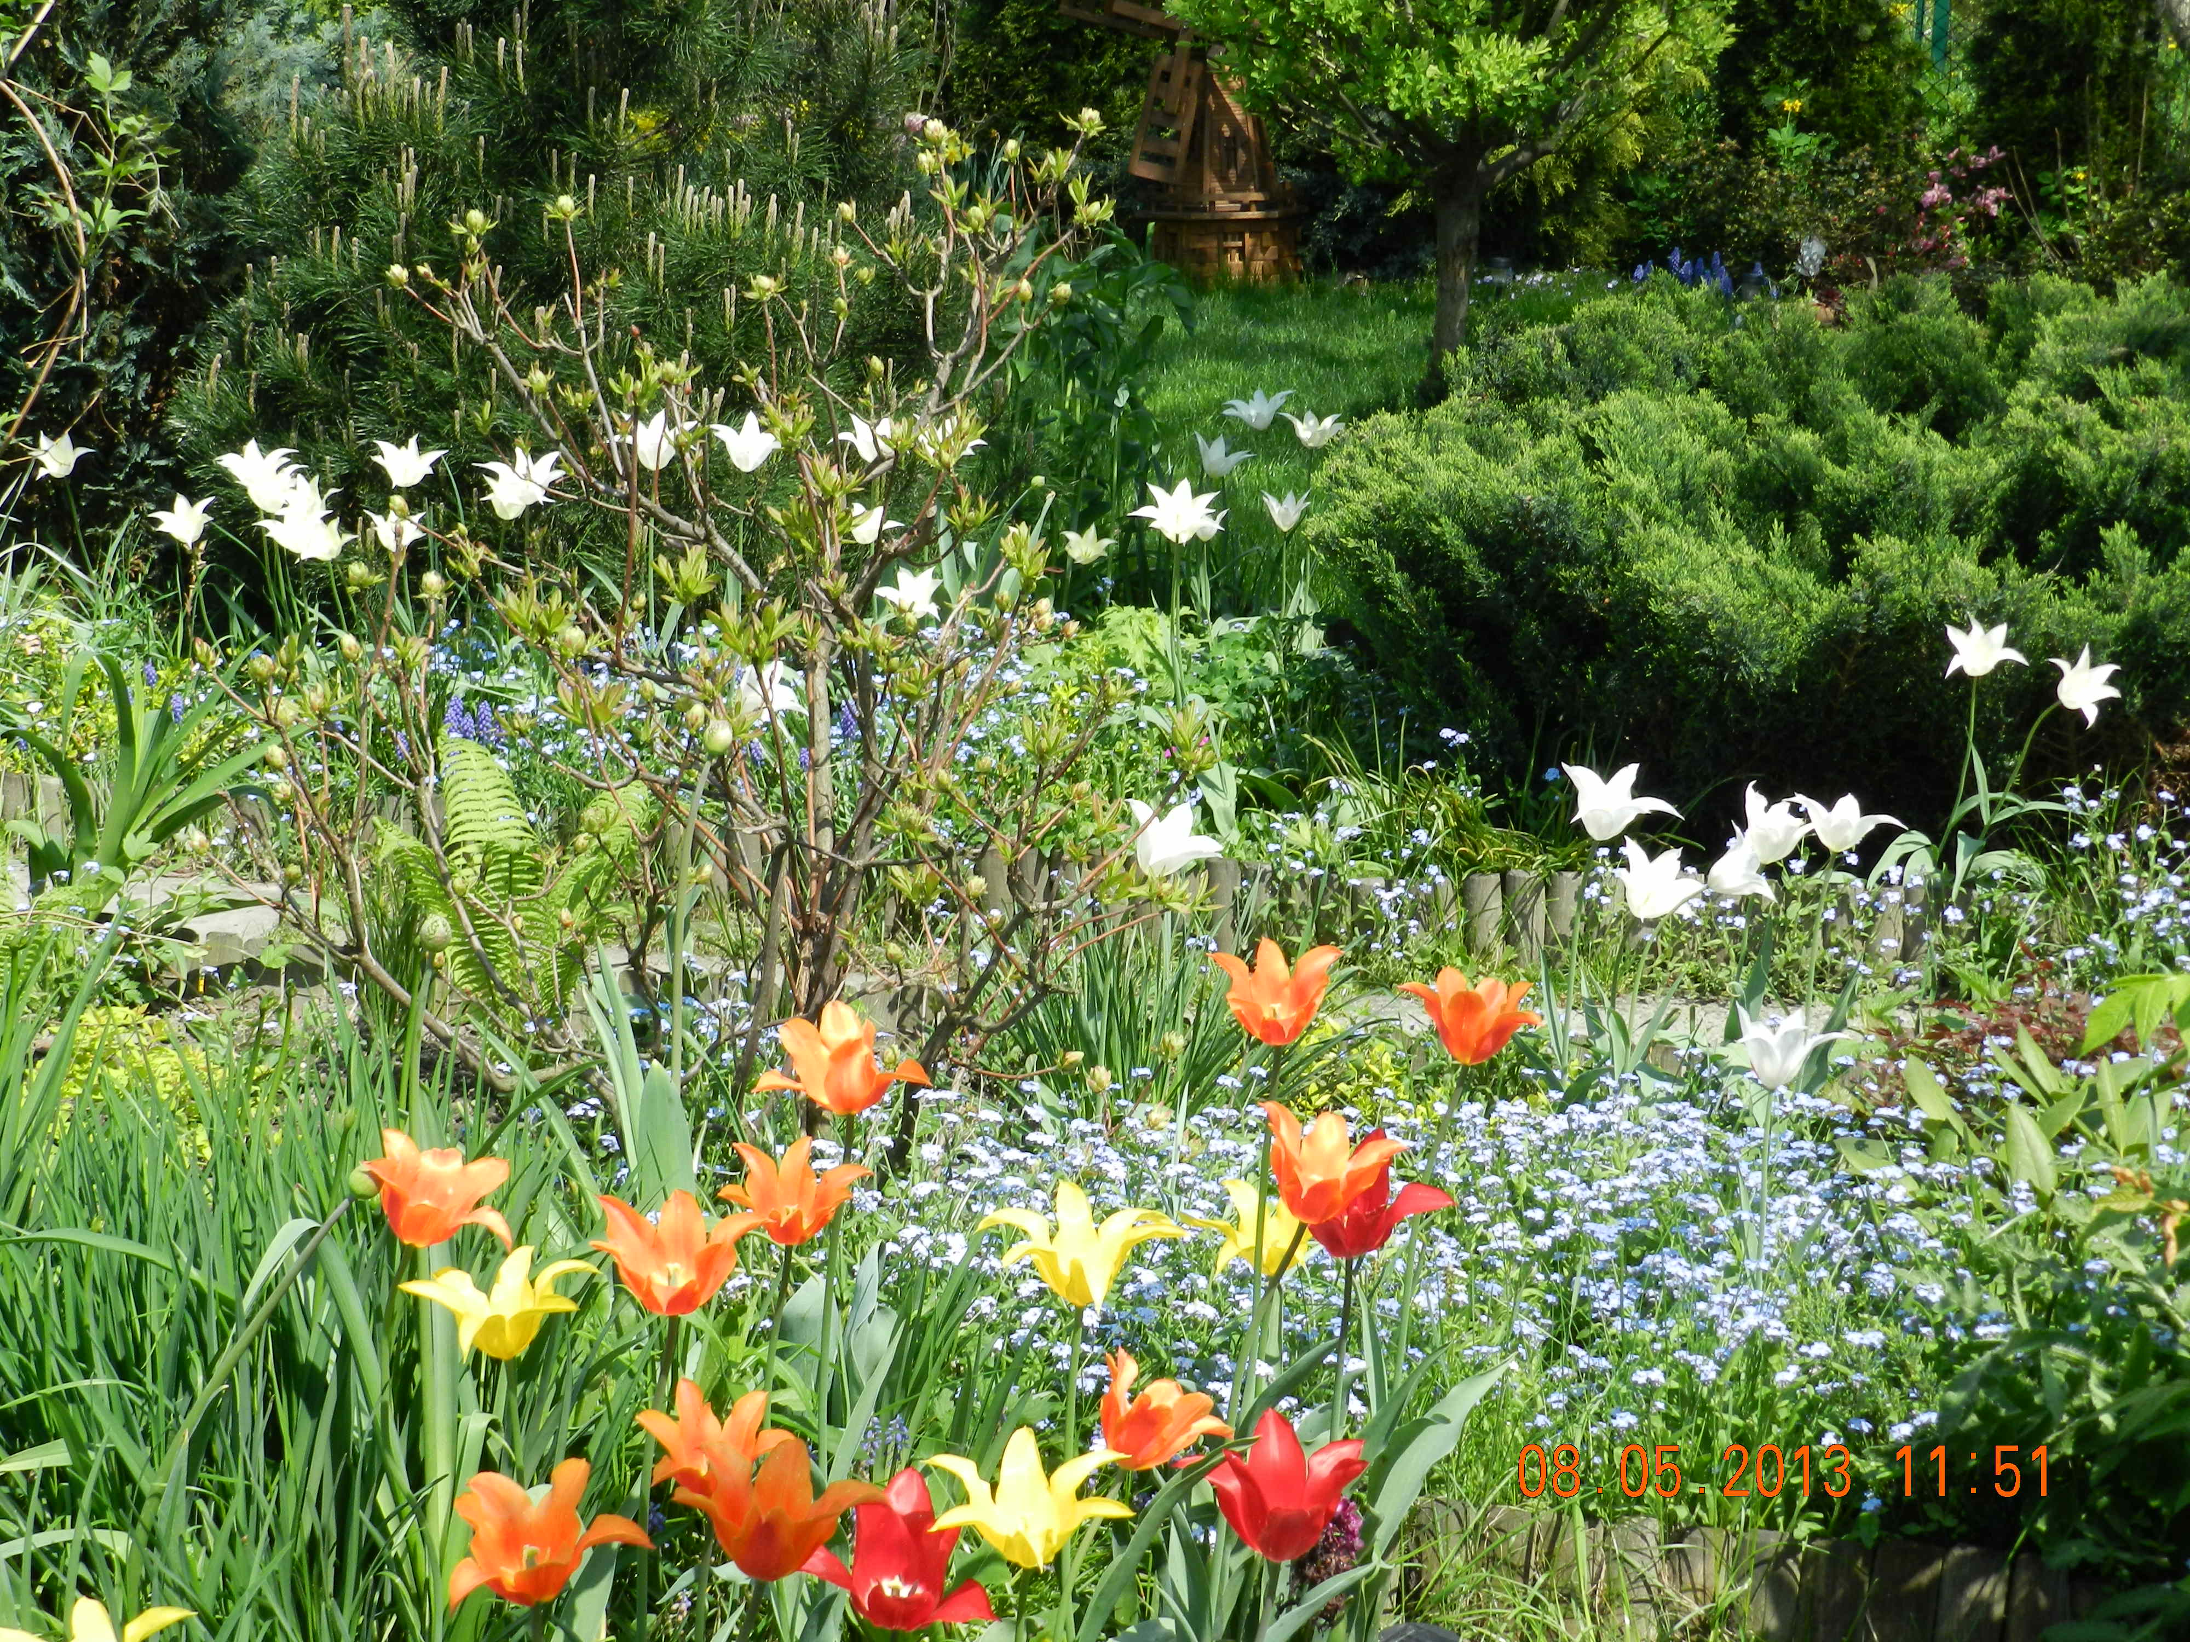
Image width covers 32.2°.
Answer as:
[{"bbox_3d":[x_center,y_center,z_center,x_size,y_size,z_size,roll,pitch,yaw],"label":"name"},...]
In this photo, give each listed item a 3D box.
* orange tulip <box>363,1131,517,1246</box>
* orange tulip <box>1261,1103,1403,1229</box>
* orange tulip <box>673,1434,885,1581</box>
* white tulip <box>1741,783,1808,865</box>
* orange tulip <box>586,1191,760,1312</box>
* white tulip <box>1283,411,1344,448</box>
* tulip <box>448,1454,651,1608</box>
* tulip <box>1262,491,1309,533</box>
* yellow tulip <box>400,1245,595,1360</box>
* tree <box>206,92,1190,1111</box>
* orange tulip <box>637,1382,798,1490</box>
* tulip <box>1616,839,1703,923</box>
[{"bbox_3d":[-0.489,0.274,2.820,0.110,0.077,0.102,0,15,0],"label":"orange tulip"},{"bbox_3d":[0.167,0.239,2.650,0.097,0.075,0.092,12,12,0],"label":"orange tulip"},{"bbox_3d":[-0.176,0.384,2.120,0.118,0.068,0.113,0,13,0],"label":"orange tulip"},{"bbox_3d":[0.695,0.003,3.880,0.078,0.080,0.082,8,15,-2],"label":"white tulip"},{"bbox_3d":[-0.283,0.291,2.550,0.112,0.072,0.106,0,13,0],"label":"orange tulip"},{"bbox_3d":[0.381,-0.680,6.600,0.104,0.061,0.099,0,13,0],"label":"white tulip"},{"bbox_3d":[-0.324,0.423,2.250,0.116,0.078,0.108,0,15,0],"label":"tulip"},{"bbox_3d":[0.317,-0.513,6.300,0.080,0.064,0.075,0,13,0],"label":"tulip"},{"bbox_3d":[-0.394,0.317,2.500,0.129,0.071,0.122,0,13,0],"label":"yellow tulip"},{"bbox_3d":[-0.397,-0.156,3.889,1.027,1.121,0.950,0,15,0],"label":"tree"},{"bbox_3d":[-0.243,0.400,2.450,0.104,0.076,0.102,0,15,0],"label":"orange tulip"},{"bbox_3d":[0.610,0.065,4.100,0.091,0.079,0.087,10,13,0],"label":"tulip"}]

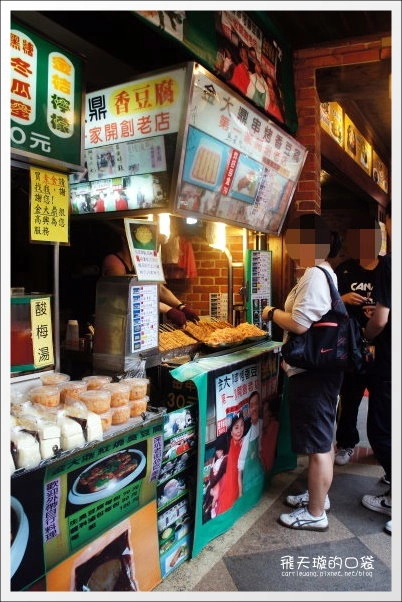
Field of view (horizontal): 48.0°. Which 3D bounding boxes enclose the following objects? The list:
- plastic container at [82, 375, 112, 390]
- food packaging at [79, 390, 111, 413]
[{"bbox_3d":[-0.475,0.398,2.072,0.131,0.078,0.131,2,3,32],"label":"plastic container"},{"bbox_3d":[-0.432,0.409,1.843,0.131,0.078,0.131,0,3,0],"label":"food packaging"}]

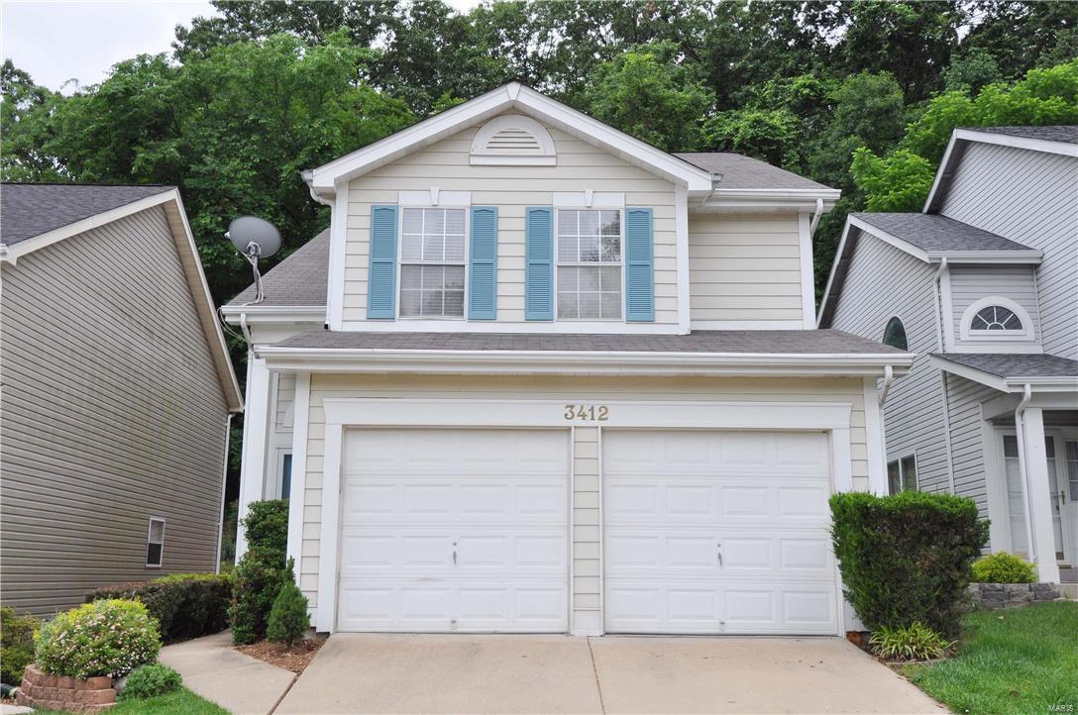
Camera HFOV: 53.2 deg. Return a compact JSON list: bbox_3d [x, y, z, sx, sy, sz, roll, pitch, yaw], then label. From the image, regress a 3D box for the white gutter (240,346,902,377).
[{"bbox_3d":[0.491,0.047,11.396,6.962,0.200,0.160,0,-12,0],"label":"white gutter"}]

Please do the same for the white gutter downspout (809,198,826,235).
[{"bbox_3d":[3.726,-1.889,14.407,0.180,0.450,0.180,0,-12,0],"label":"white gutter downspout"}]

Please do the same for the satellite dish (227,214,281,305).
[{"bbox_3d":[-4.343,-1.512,16.440,0.750,1.140,0.620,9,-15,-36],"label":"satellite dish"}]

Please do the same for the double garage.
[{"bbox_3d":[0.493,1.779,11.311,5.287,2.217,0.200,0,-12,0],"label":"double garage"}]

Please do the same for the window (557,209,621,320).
[{"bbox_3d":[0.639,-1.191,13.755,0.870,1.478,0.100,0,-12,0],"label":"window"}]

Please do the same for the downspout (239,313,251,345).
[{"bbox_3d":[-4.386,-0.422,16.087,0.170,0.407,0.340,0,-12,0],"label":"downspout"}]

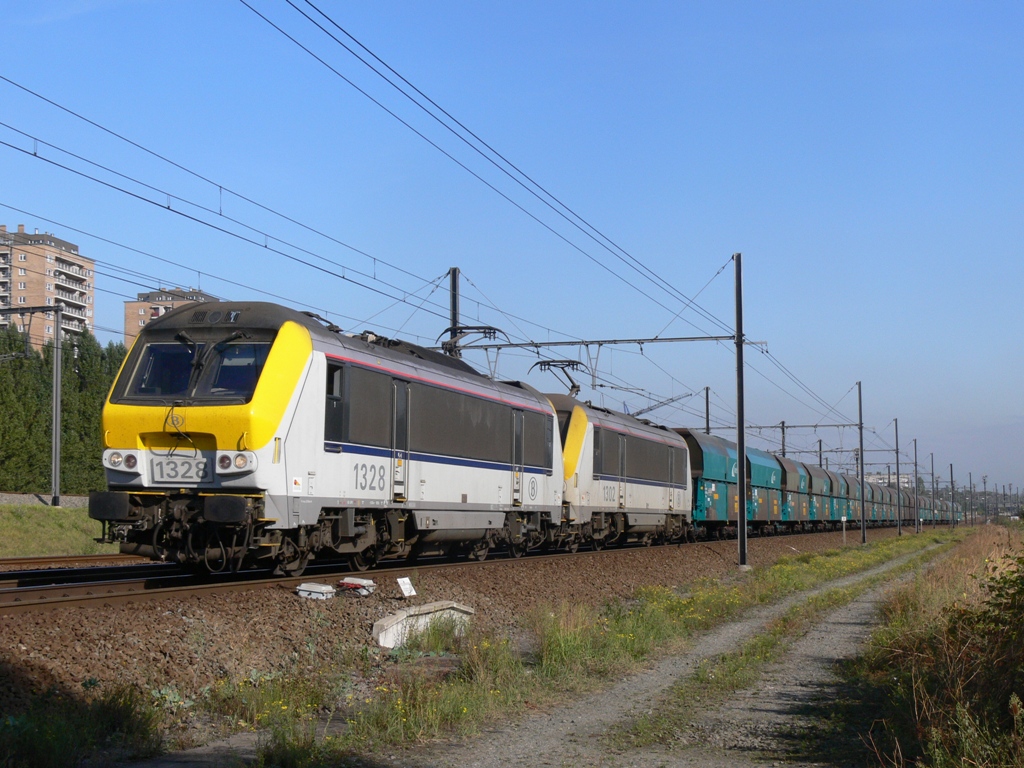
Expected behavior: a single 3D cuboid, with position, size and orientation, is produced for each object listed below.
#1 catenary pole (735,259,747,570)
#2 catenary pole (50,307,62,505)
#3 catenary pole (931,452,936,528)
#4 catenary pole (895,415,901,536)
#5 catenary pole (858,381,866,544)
[{"bbox_3d":[7.744,0.811,56.120,0.270,10.590,0.270,-2,-5,16],"label":"catenary pole"},{"bbox_3d":[-17.746,0.816,64.662,0.220,7.860,0.220,-2,-5,16],"label":"catenary pole"},{"bbox_3d":[58.668,14.915,230.526,0.270,10.430,0.270,-2,-5,16],"label":"catenary pole"},{"bbox_3d":[34.702,8.383,148.798,0.270,10.510,0.270,-2,-5,16],"label":"catenary pole"},{"bbox_3d":[22.794,5.068,107.738,0.270,10.540,0.270,-2,-5,16],"label":"catenary pole"}]

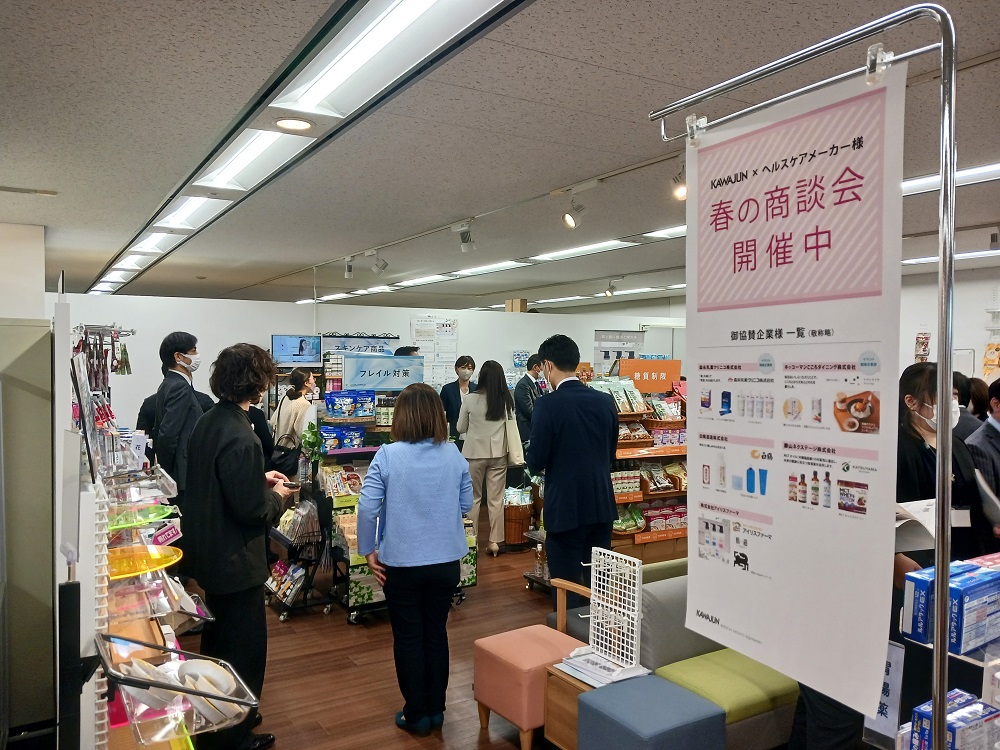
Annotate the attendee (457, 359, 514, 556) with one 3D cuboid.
[{"bbox_3d":[-0.128,0.706,6.687,0.460,1.657,0.310,0,1,-21],"label":"attendee"}]

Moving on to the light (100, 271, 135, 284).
[{"bbox_3d":[-4.529,-1.196,9.265,0.294,0.085,1.242,0,1,-31],"label":"light"}]

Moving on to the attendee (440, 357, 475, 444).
[{"bbox_3d":[-0.319,0.659,7.018,0.450,1.630,0.290,0,1,-9],"label":"attendee"}]

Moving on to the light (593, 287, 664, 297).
[{"bbox_3d":[1.933,-1.246,11.437,0.300,0.090,1.230,-1,2,-31],"label":"light"}]

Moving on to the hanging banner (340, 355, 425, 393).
[{"bbox_3d":[-0.811,-0.010,5.533,0.609,0.250,0.020,0,1,-31],"label":"hanging banner"}]

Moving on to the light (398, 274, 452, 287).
[{"bbox_3d":[-0.922,-1.186,9.608,0.294,0.085,1.242,0,1,-31],"label":"light"}]

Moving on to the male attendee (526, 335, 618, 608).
[{"bbox_3d":[0.379,0.669,4.037,0.490,1.750,0.350,-1,1,-25],"label":"male attendee"}]

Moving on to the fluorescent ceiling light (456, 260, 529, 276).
[{"bbox_3d":[-0.101,-1.155,8.253,0.294,0.085,1.242,0,1,-31],"label":"fluorescent ceiling light"}]

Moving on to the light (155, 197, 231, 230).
[{"bbox_3d":[-2.079,-1.099,5.226,0.300,0.090,1.230,-1,2,-31],"label":"light"}]

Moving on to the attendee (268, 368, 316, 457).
[{"bbox_3d":[-1.711,0.708,6.419,0.400,1.560,0.450,-1,2,-42],"label":"attendee"}]

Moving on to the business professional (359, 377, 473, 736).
[{"bbox_3d":[-0.391,0.816,3.586,0.500,1.560,0.330,0,1,-14],"label":"business professional"}]

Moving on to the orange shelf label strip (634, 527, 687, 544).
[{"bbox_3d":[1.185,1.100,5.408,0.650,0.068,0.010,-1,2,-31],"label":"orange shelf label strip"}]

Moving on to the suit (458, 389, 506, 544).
[{"bbox_3d":[-0.144,0.757,6.450,0.430,1.240,0.300,-1,1,-25],"label":"suit"}]

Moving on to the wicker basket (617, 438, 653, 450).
[{"bbox_3d":[0.824,0.463,5.330,0.360,0.080,0.270,-1,2,-31],"label":"wicker basket"}]

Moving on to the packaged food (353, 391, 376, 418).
[{"bbox_3d":[-0.922,0.197,5.330,0.150,0.178,0.060,-1,2,-31],"label":"packaged food"}]

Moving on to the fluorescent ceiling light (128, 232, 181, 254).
[{"bbox_3d":[-2.887,-1.134,6.556,0.294,0.085,1.242,0,1,-31],"label":"fluorescent ceiling light"}]

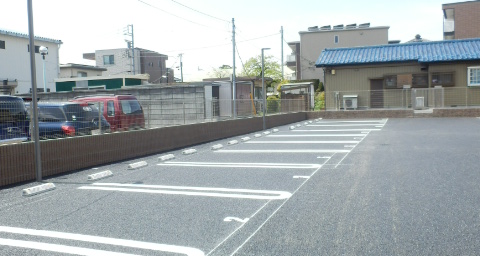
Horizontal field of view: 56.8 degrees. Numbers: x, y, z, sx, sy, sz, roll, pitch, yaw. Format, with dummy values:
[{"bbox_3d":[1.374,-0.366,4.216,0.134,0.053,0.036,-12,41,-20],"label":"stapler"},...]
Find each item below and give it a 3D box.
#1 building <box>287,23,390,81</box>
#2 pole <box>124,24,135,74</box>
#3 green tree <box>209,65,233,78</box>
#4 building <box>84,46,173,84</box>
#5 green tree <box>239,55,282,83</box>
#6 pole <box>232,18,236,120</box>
[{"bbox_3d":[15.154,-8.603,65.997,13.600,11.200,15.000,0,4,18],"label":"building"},{"bbox_3d":[-14.073,-7.631,57.357,1.200,11.350,0.700,0,4,18],"label":"pole"},{"bbox_3d":[-2.367,-4.944,55.184,3.300,5.870,3.300,0,4,18],"label":"green tree"},{"bbox_3d":[-17.310,-7.161,68.703,9.600,9.100,9.800,0,4,18],"label":"building"},{"bbox_3d":[1.706,-3.424,36.160,3.800,5.090,3.800,0,4,18],"label":"green tree"},{"bbox_3d":[-0.278,-2.840,22.163,0.160,5.190,0.160,-1,4,0],"label":"pole"}]

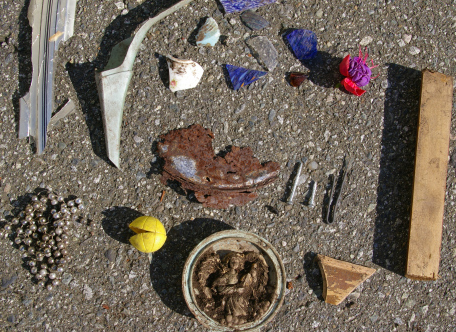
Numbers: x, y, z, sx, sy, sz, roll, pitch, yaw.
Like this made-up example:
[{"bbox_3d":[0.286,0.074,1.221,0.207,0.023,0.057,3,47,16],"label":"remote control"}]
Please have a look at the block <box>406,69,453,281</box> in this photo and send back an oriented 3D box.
[{"bbox_3d":[0.199,0.009,0.539,0.030,0.020,0.204,6,85,3],"label":"block"}]

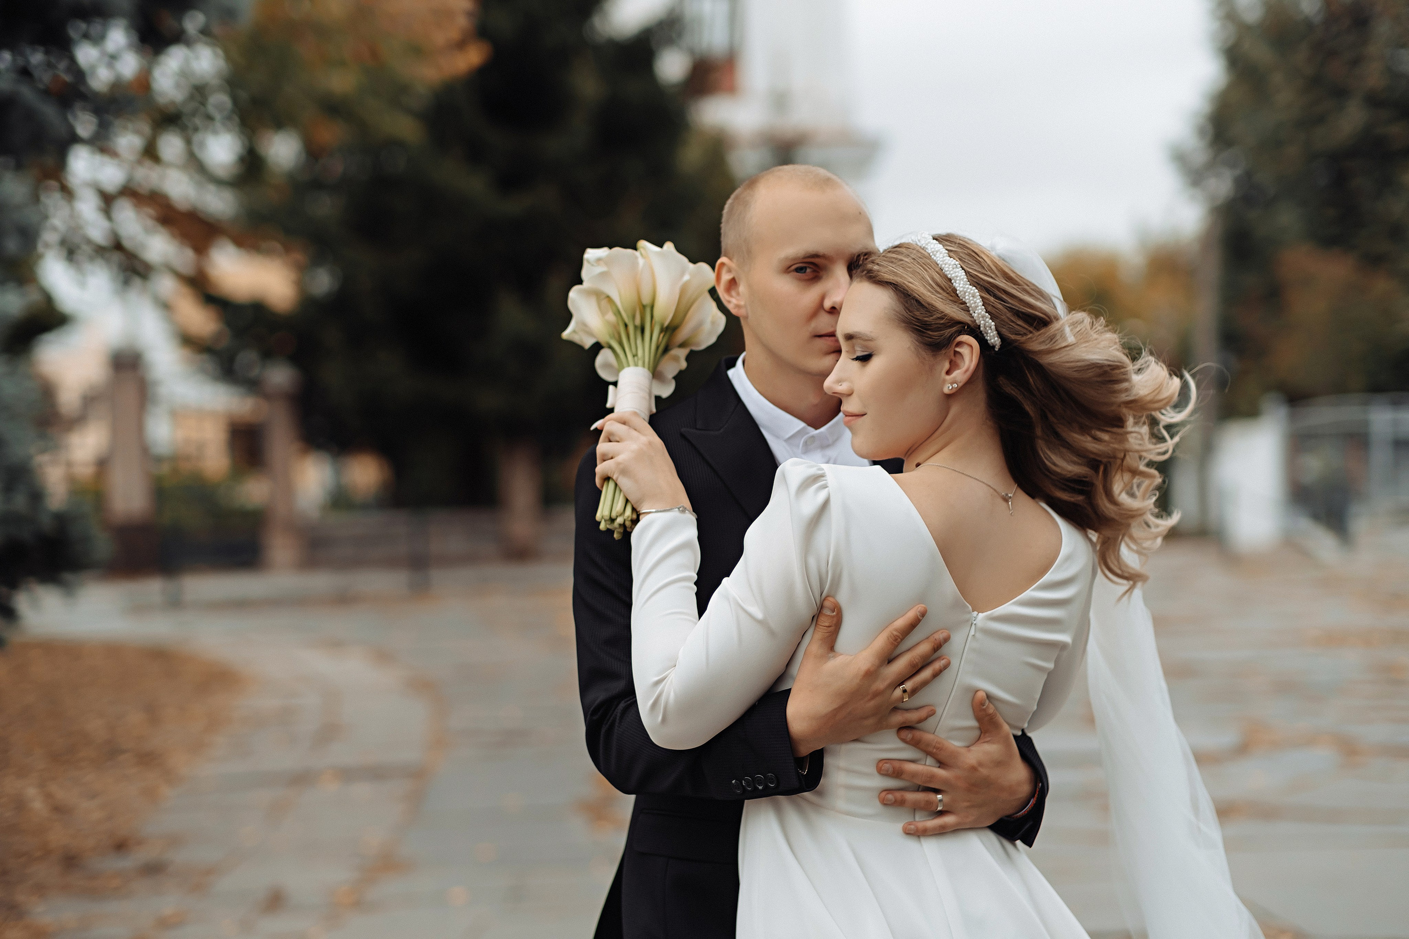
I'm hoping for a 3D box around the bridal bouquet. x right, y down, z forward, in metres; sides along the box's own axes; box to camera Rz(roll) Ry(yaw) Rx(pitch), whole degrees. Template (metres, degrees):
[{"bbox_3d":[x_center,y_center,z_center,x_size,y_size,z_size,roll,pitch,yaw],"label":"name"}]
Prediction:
[{"bbox_3d":[-0.074,-0.081,3.500,0.175,0.335,0.175,8,-32,0],"label":"bridal bouquet"}]

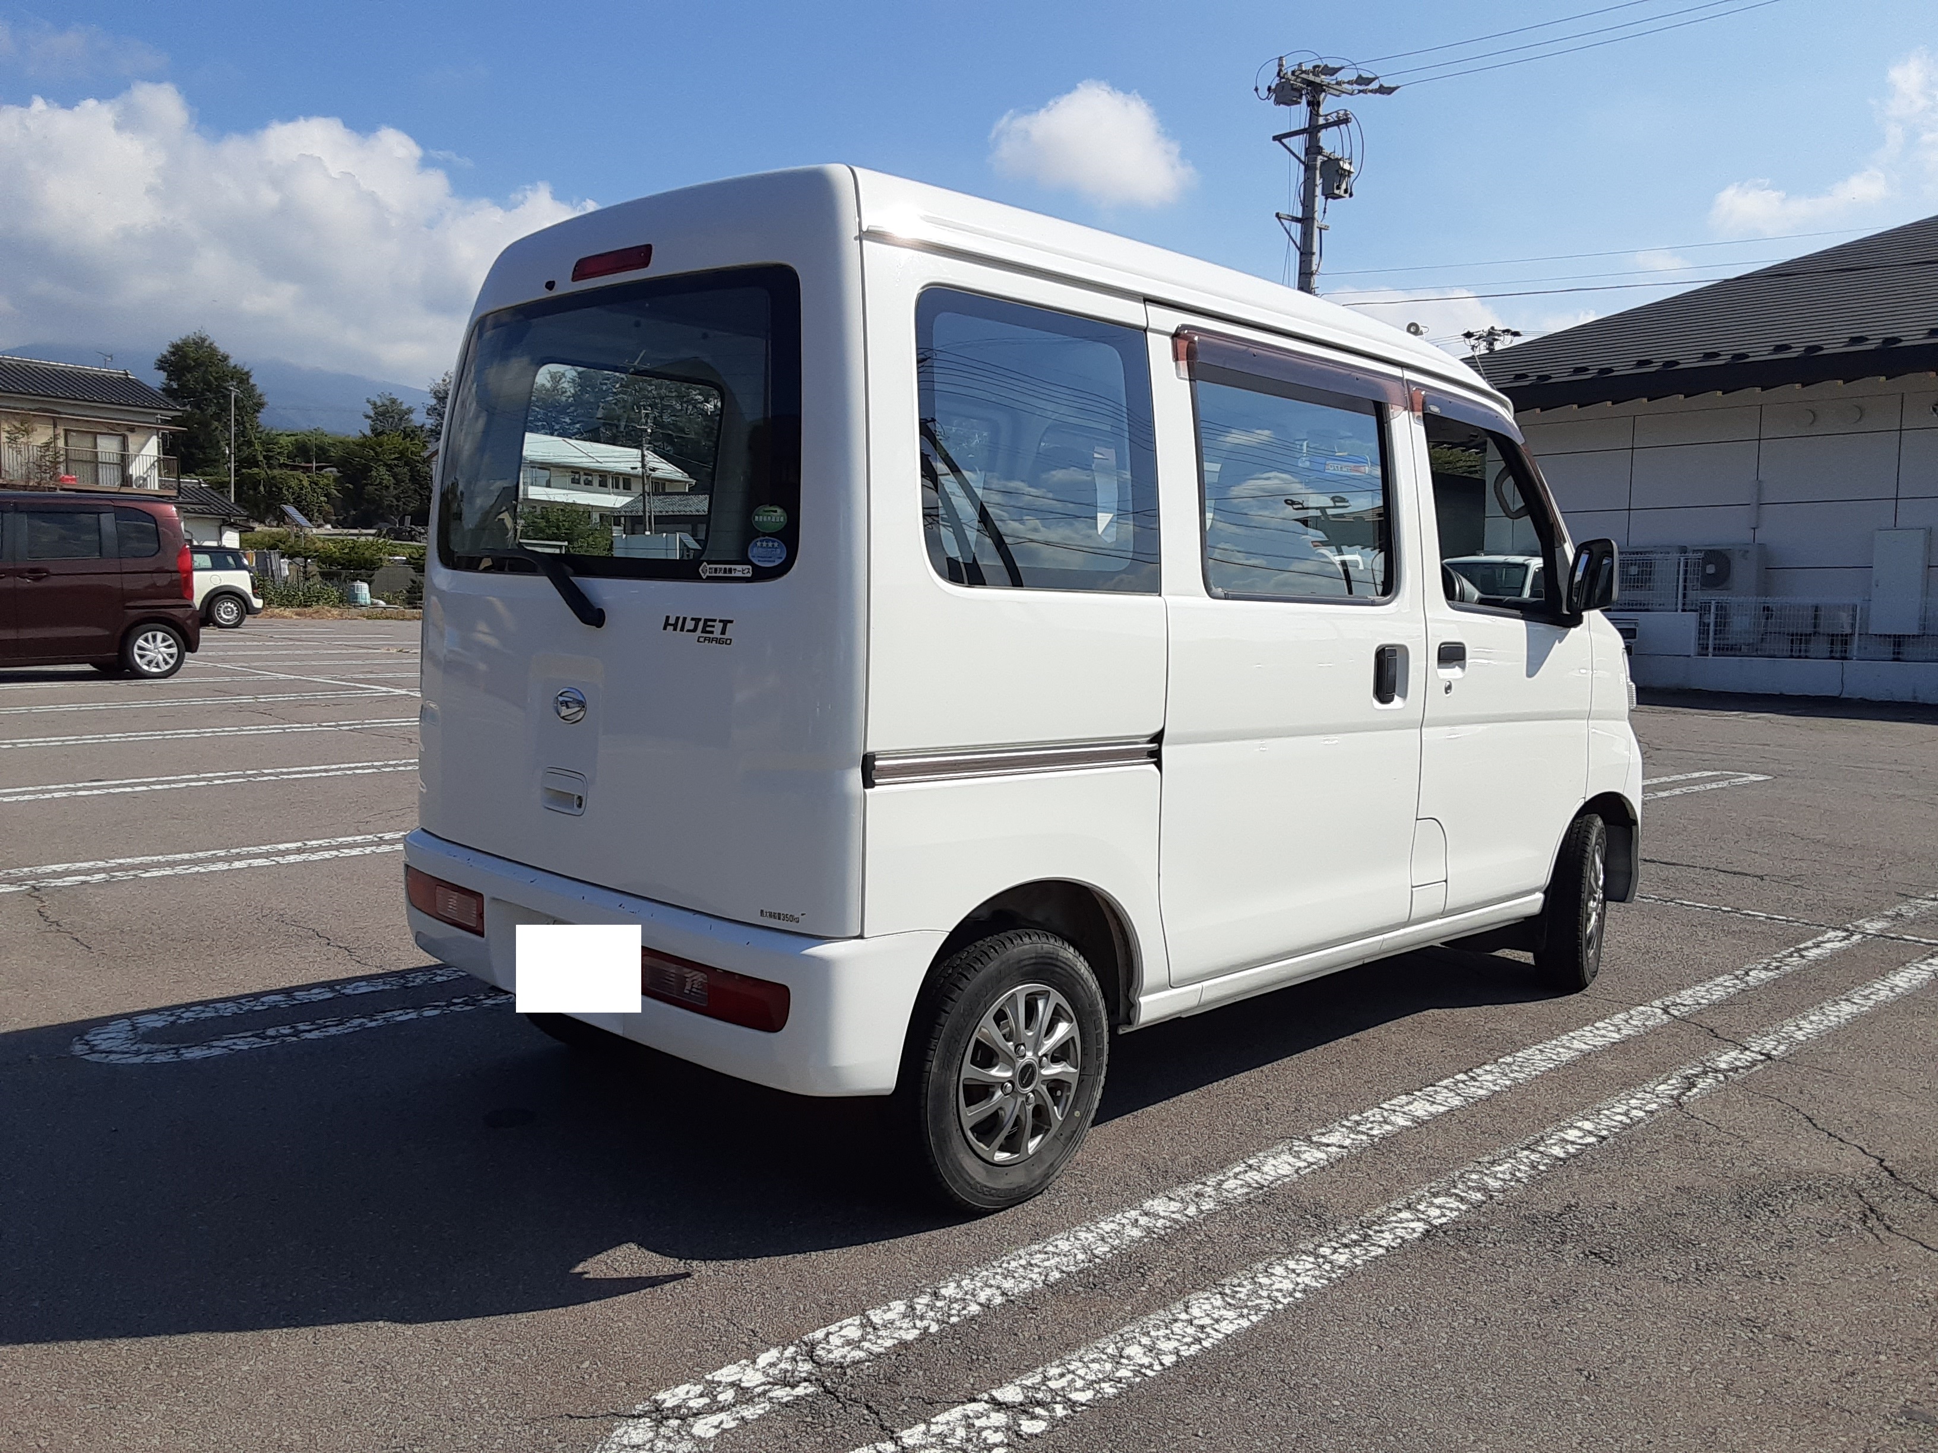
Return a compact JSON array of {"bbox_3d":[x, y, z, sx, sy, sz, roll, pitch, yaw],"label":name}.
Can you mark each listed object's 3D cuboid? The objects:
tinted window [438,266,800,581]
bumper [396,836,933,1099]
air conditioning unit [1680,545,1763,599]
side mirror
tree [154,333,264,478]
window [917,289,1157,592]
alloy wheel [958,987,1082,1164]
[{"bbox_3d":[-0.705,-0.538,2.871,1.190,0.525,0.085,6,-2,45],"label":"tinted window"},{"bbox_3d":[-0.685,0.420,2.983,1.500,0.275,0.320,6,5,45],"label":"bumper"},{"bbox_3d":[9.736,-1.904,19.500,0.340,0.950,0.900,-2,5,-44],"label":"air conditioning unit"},{"bbox_3d":[1.722,-0.412,4.158,0.145,0.205,0.105,6,5,45],"label":"side mirror"},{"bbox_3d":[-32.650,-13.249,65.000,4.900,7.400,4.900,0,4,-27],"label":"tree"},{"bbox_3d":[0.143,-0.497,2.703,0.040,0.505,0.610,-2,0,45],"label":"window"},{"bbox_3d":[0.056,0.622,2.775,0.130,0.335,0.335,6,5,45],"label":"alloy wheel"}]

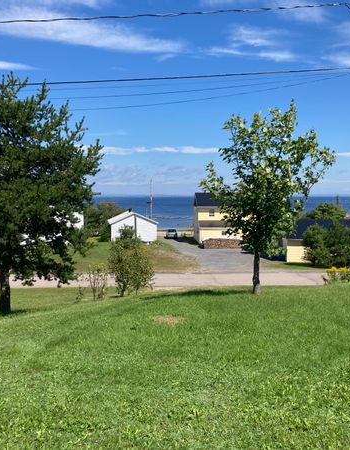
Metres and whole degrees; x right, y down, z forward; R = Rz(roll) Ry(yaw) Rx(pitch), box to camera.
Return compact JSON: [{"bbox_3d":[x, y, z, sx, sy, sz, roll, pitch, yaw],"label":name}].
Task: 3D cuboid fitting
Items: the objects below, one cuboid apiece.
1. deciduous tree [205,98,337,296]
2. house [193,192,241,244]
[{"bbox_3d":[2.986,-0.862,15.500,4.200,6.150,4.000,0,3,0],"label":"deciduous tree"},{"bbox_3d":[7.400,-1.240,73.056,8.500,7.150,9.000,0,3,-4],"label":"house"}]

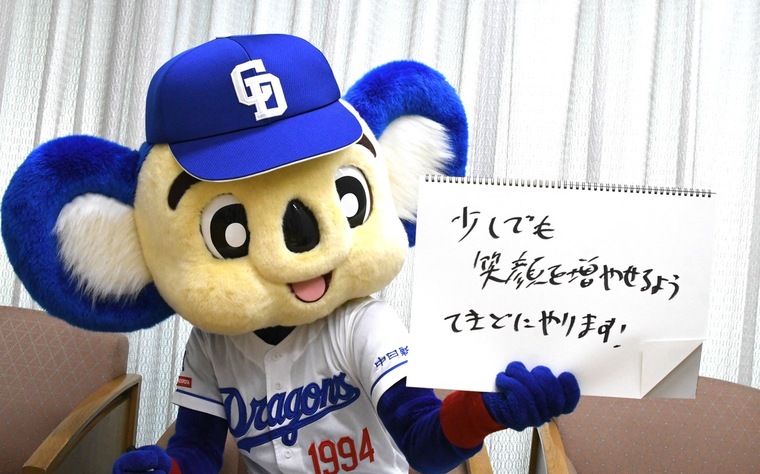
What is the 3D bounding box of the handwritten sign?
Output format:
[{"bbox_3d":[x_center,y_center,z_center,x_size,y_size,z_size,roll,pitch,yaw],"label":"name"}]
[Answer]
[{"bbox_3d":[0.257,0.077,1.260,0.420,0.302,0.015,3,6,-3],"label":"handwritten sign"}]

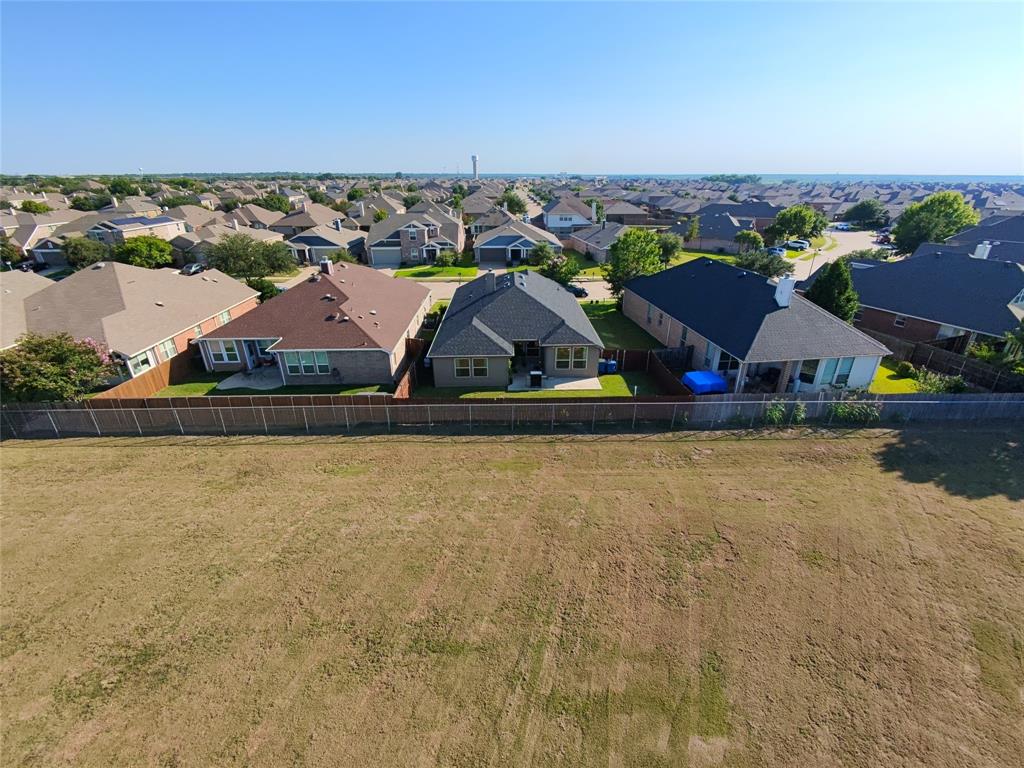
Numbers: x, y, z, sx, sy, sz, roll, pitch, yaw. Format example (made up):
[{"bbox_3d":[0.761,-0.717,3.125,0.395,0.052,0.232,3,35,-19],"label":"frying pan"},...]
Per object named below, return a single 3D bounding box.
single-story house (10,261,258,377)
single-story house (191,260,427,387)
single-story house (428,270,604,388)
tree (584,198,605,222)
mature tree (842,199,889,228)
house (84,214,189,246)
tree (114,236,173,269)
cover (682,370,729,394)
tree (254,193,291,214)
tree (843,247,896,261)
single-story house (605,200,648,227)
[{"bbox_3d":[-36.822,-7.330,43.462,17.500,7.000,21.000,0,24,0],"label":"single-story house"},{"bbox_3d":[-16.088,-7.025,41.839,15.300,7.000,19.600,0,24,0],"label":"single-story house"},{"bbox_3d":[0.420,-6.610,42.250,12.800,6.600,20.300,0,24,0],"label":"single-story house"},{"bbox_3d":[21.679,-45.519,128.589,5.800,8.000,5.800,0,24,0],"label":"tree"},{"bbox_3d":[95.080,-45.715,128.409,12.000,8.200,11.500,0,24,0],"label":"mature tree"},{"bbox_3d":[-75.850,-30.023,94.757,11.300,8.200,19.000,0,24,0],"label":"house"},{"bbox_3d":[-55.965,-19.901,72.696,8.800,5.500,8.200,0,24,0],"label":"tree"},{"bbox_3d":[14.122,0.047,34.482,2.500,1.000,2.200,-3,24,-7],"label":"cover"},{"bbox_3d":[-68.813,-49.865,136.541,10.000,8.700,9.500,0,24,0],"label":"tree"},{"bbox_3d":[59.350,-20.760,77.700,6.800,4.400,6.800,0,24,0],"label":"tree"},{"bbox_3d":[38.000,-57.007,157.942,14.000,6.400,17.000,0,24,0],"label":"single-story house"}]

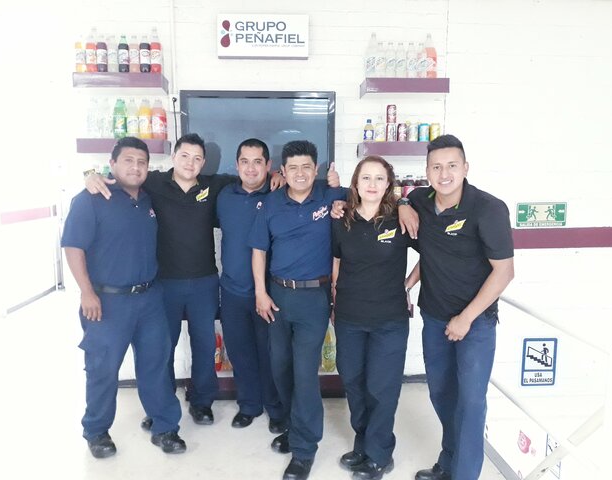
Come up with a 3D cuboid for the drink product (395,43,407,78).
[{"bbox_3d":[0.628,-1.178,3.296,0.070,0.235,0.070,0,6,-4],"label":"drink product"}]

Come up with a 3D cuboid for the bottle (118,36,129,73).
[{"bbox_3d":[-1.155,-1.175,3.172,0.070,0.240,0.070,0,6,-4],"label":"bottle"}]

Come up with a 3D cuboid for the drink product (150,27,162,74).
[{"bbox_3d":[-0.974,-1.231,3.252,0.075,0.294,0.075,0,6,-3],"label":"drink product"}]

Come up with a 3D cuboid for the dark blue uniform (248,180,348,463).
[{"bbox_3d":[-0.039,0.416,2.573,0.470,1.410,0.360,1,6,8],"label":"dark blue uniform"}]

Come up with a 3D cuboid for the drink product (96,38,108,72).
[{"bbox_3d":[-1.317,-1.196,3.230,0.071,0.238,0.071,0,6,-3],"label":"drink product"}]

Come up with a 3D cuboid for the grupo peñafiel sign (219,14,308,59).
[{"bbox_3d":[-0.291,-1.390,3.424,0.625,0.285,0.060,0,7,-3],"label":"grupo peñafiel sign"}]

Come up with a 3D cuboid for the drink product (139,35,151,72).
[{"bbox_3d":[-1.051,-1.198,3.245,0.068,0.236,0.068,0,7,-3],"label":"drink product"}]

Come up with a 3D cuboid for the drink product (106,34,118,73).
[{"bbox_3d":[-1.235,-1.183,3.194,0.071,0.242,0.071,0,7,-3],"label":"drink product"}]

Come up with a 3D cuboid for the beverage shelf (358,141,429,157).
[{"bbox_3d":[0.655,-0.616,3.435,0.552,0.090,0.233,0,7,-3],"label":"beverage shelf"}]

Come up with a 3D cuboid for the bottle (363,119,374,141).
[{"bbox_3d":[0.424,-0.729,3.337,0.068,0.156,0.068,0,7,-3],"label":"bottle"}]

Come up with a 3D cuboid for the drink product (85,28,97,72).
[{"bbox_3d":[-1.360,-1.186,3.172,0.075,0.270,0.075,0,6,-4],"label":"drink product"}]

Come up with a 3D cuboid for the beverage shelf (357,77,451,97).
[{"bbox_3d":[0.663,-1.018,3.387,0.556,0.092,0.235,0,6,-4],"label":"beverage shelf"}]

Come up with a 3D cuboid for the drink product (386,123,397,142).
[{"bbox_3d":[0.572,-0.711,3.338,0.066,0.122,0.066,0,6,-4],"label":"drink product"}]

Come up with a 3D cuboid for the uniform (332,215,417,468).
[{"bbox_3d":[0.351,0.507,2.562,0.420,1.290,0.320,1,6,7],"label":"uniform"}]

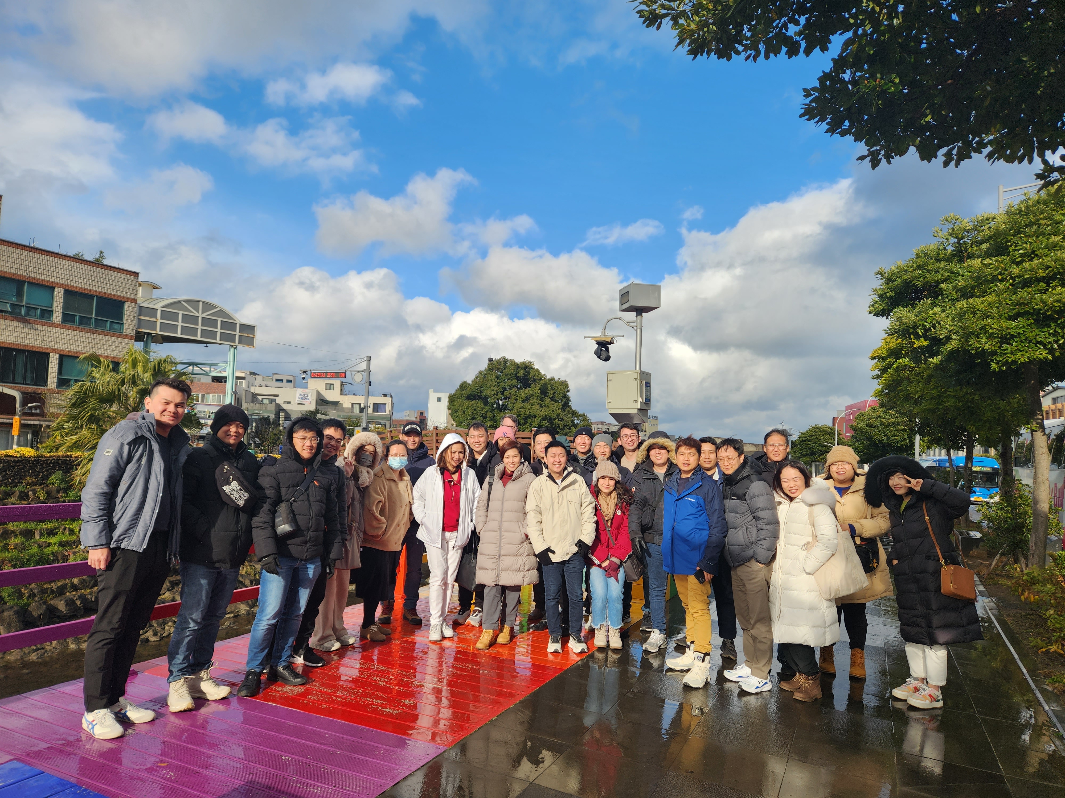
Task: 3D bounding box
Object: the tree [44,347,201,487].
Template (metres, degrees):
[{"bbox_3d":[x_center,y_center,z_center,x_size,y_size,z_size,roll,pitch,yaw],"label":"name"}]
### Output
[{"bbox_3d":[-9.300,0.700,16.000,3.200,3.700,3.200,3,-5,0],"label":"tree"}]

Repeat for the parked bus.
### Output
[{"bbox_3d":[32.000,6.050,52.500,2.500,3.350,11.000,1,-5,22],"label":"parked bus"}]

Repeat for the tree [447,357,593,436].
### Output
[{"bbox_3d":[-0.800,1.240,43.000,8.500,7.500,8.200,3,-5,0],"label":"tree"}]

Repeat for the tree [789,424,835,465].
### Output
[{"bbox_3d":[27.500,5.400,68.000,5.700,6.100,5.700,3,-5,0],"label":"tree"}]

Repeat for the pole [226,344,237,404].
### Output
[{"bbox_3d":[-16.300,0.600,38.000,0.430,6.750,0.430,3,-5,0],"label":"pole"}]

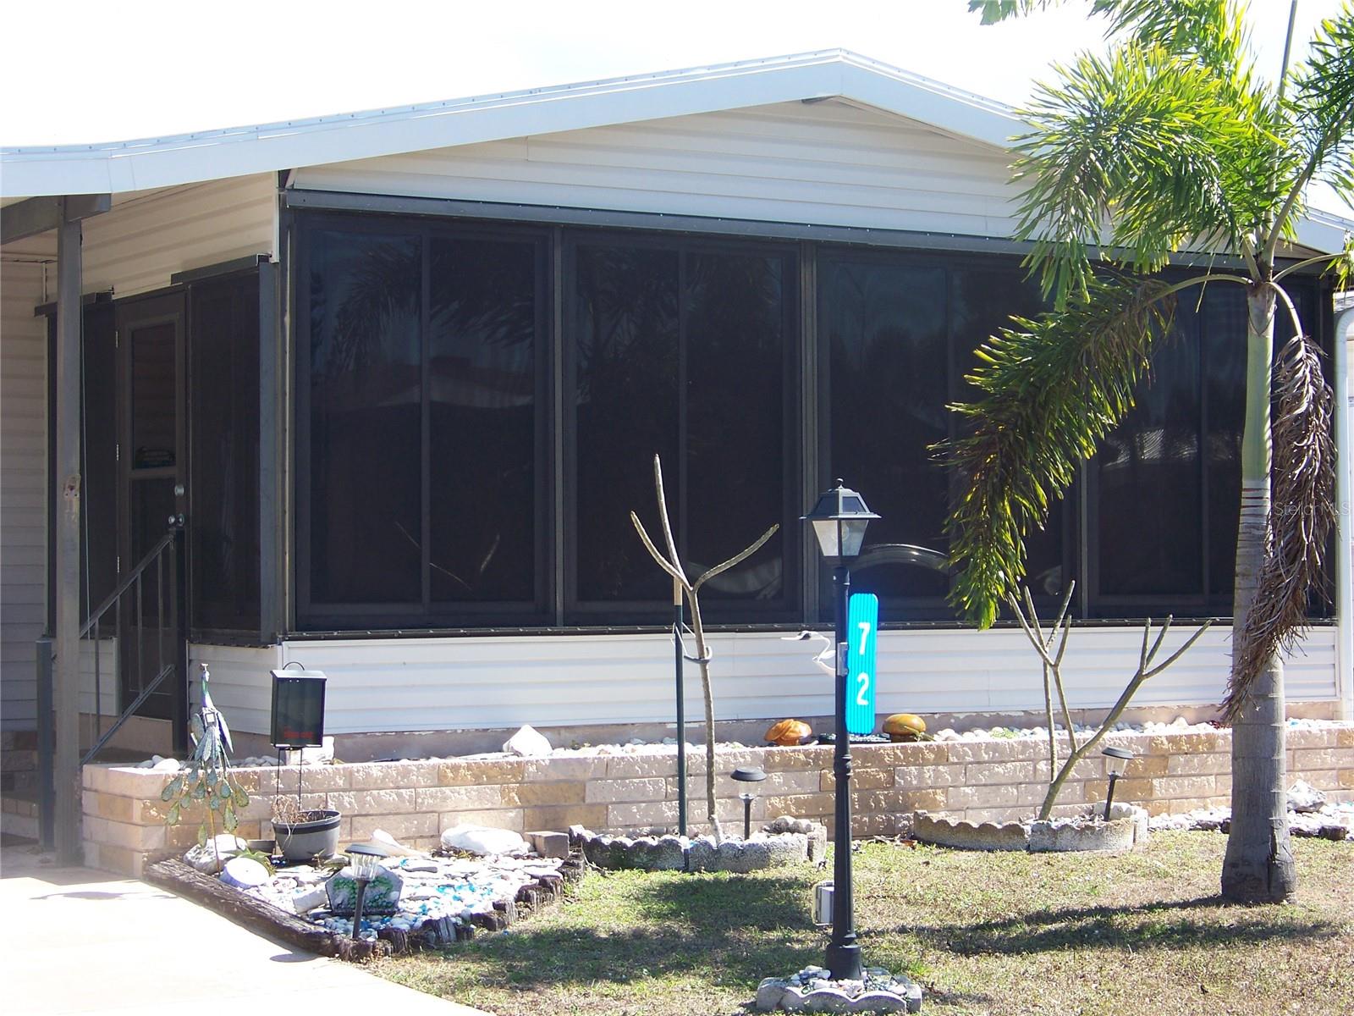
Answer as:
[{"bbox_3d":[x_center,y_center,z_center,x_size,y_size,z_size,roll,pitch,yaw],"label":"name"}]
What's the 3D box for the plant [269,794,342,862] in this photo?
[{"bbox_3d":[-1.495,1.286,12.300,0.290,0.265,0.280,0,-1,0],"label":"plant"}]

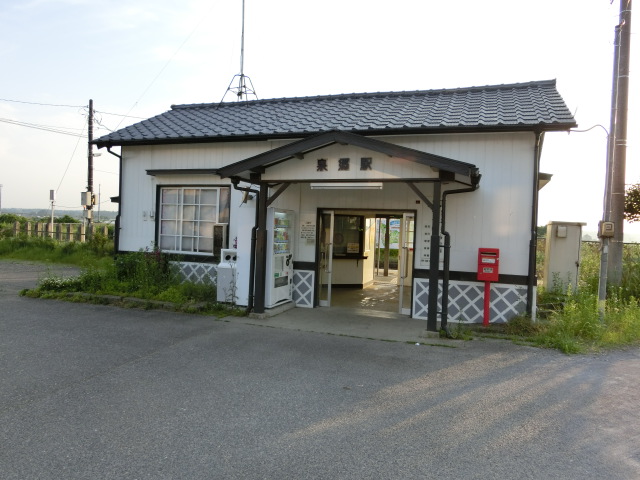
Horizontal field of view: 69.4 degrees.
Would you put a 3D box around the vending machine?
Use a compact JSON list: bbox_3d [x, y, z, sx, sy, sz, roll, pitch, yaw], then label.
[{"bbox_3d":[-1.042,0.323,9.001,0.740,1.840,0.970,3,1,20],"label":"vending machine"}]

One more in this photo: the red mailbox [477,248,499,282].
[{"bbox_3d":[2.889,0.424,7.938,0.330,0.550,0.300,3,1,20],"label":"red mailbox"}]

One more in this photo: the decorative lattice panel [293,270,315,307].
[{"bbox_3d":[-0.358,0.988,9.303,0.500,0.750,0.060,3,1,20],"label":"decorative lattice panel"}]

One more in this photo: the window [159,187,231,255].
[{"bbox_3d":[-2.851,-0.433,10.235,1.840,1.500,0.100,3,1,20],"label":"window"}]

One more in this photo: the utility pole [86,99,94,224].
[{"bbox_3d":[-11.481,-3.167,23.036,0.260,7.760,0.260,3,1,20],"label":"utility pole"}]

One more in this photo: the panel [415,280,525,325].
[{"bbox_3d":[2.648,1.123,8.213,1.980,0.750,0.060,3,1,20],"label":"panel"}]

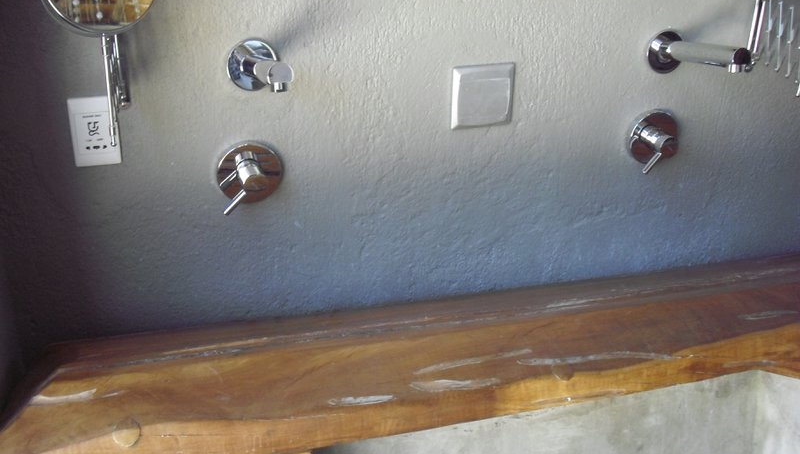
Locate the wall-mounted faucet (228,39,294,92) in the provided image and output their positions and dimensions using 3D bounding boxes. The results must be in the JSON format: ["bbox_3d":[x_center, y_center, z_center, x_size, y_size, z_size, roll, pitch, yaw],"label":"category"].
[{"bbox_3d":[-0.214,-0.239,1.377,0.084,0.087,0.232,-7,19,-16],"label":"wall-mounted faucet"}]

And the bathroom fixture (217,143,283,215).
[{"bbox_3d":[-0.255,-0.085,1.524,0.111,0.113,0.062,-7,23,-16],"label":"bathroom fixture"}]

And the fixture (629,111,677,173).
[{"bbox_3d":[0.522,-0.169,1.756,0.111,0.113,0.062,-7,23,-16],"label":"fixture"}]

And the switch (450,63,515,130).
[{"bbox_3d":[0.157,-0.241,1.629,0.118,0.117,0.011,-7,23,-16],"label":"switch"}]

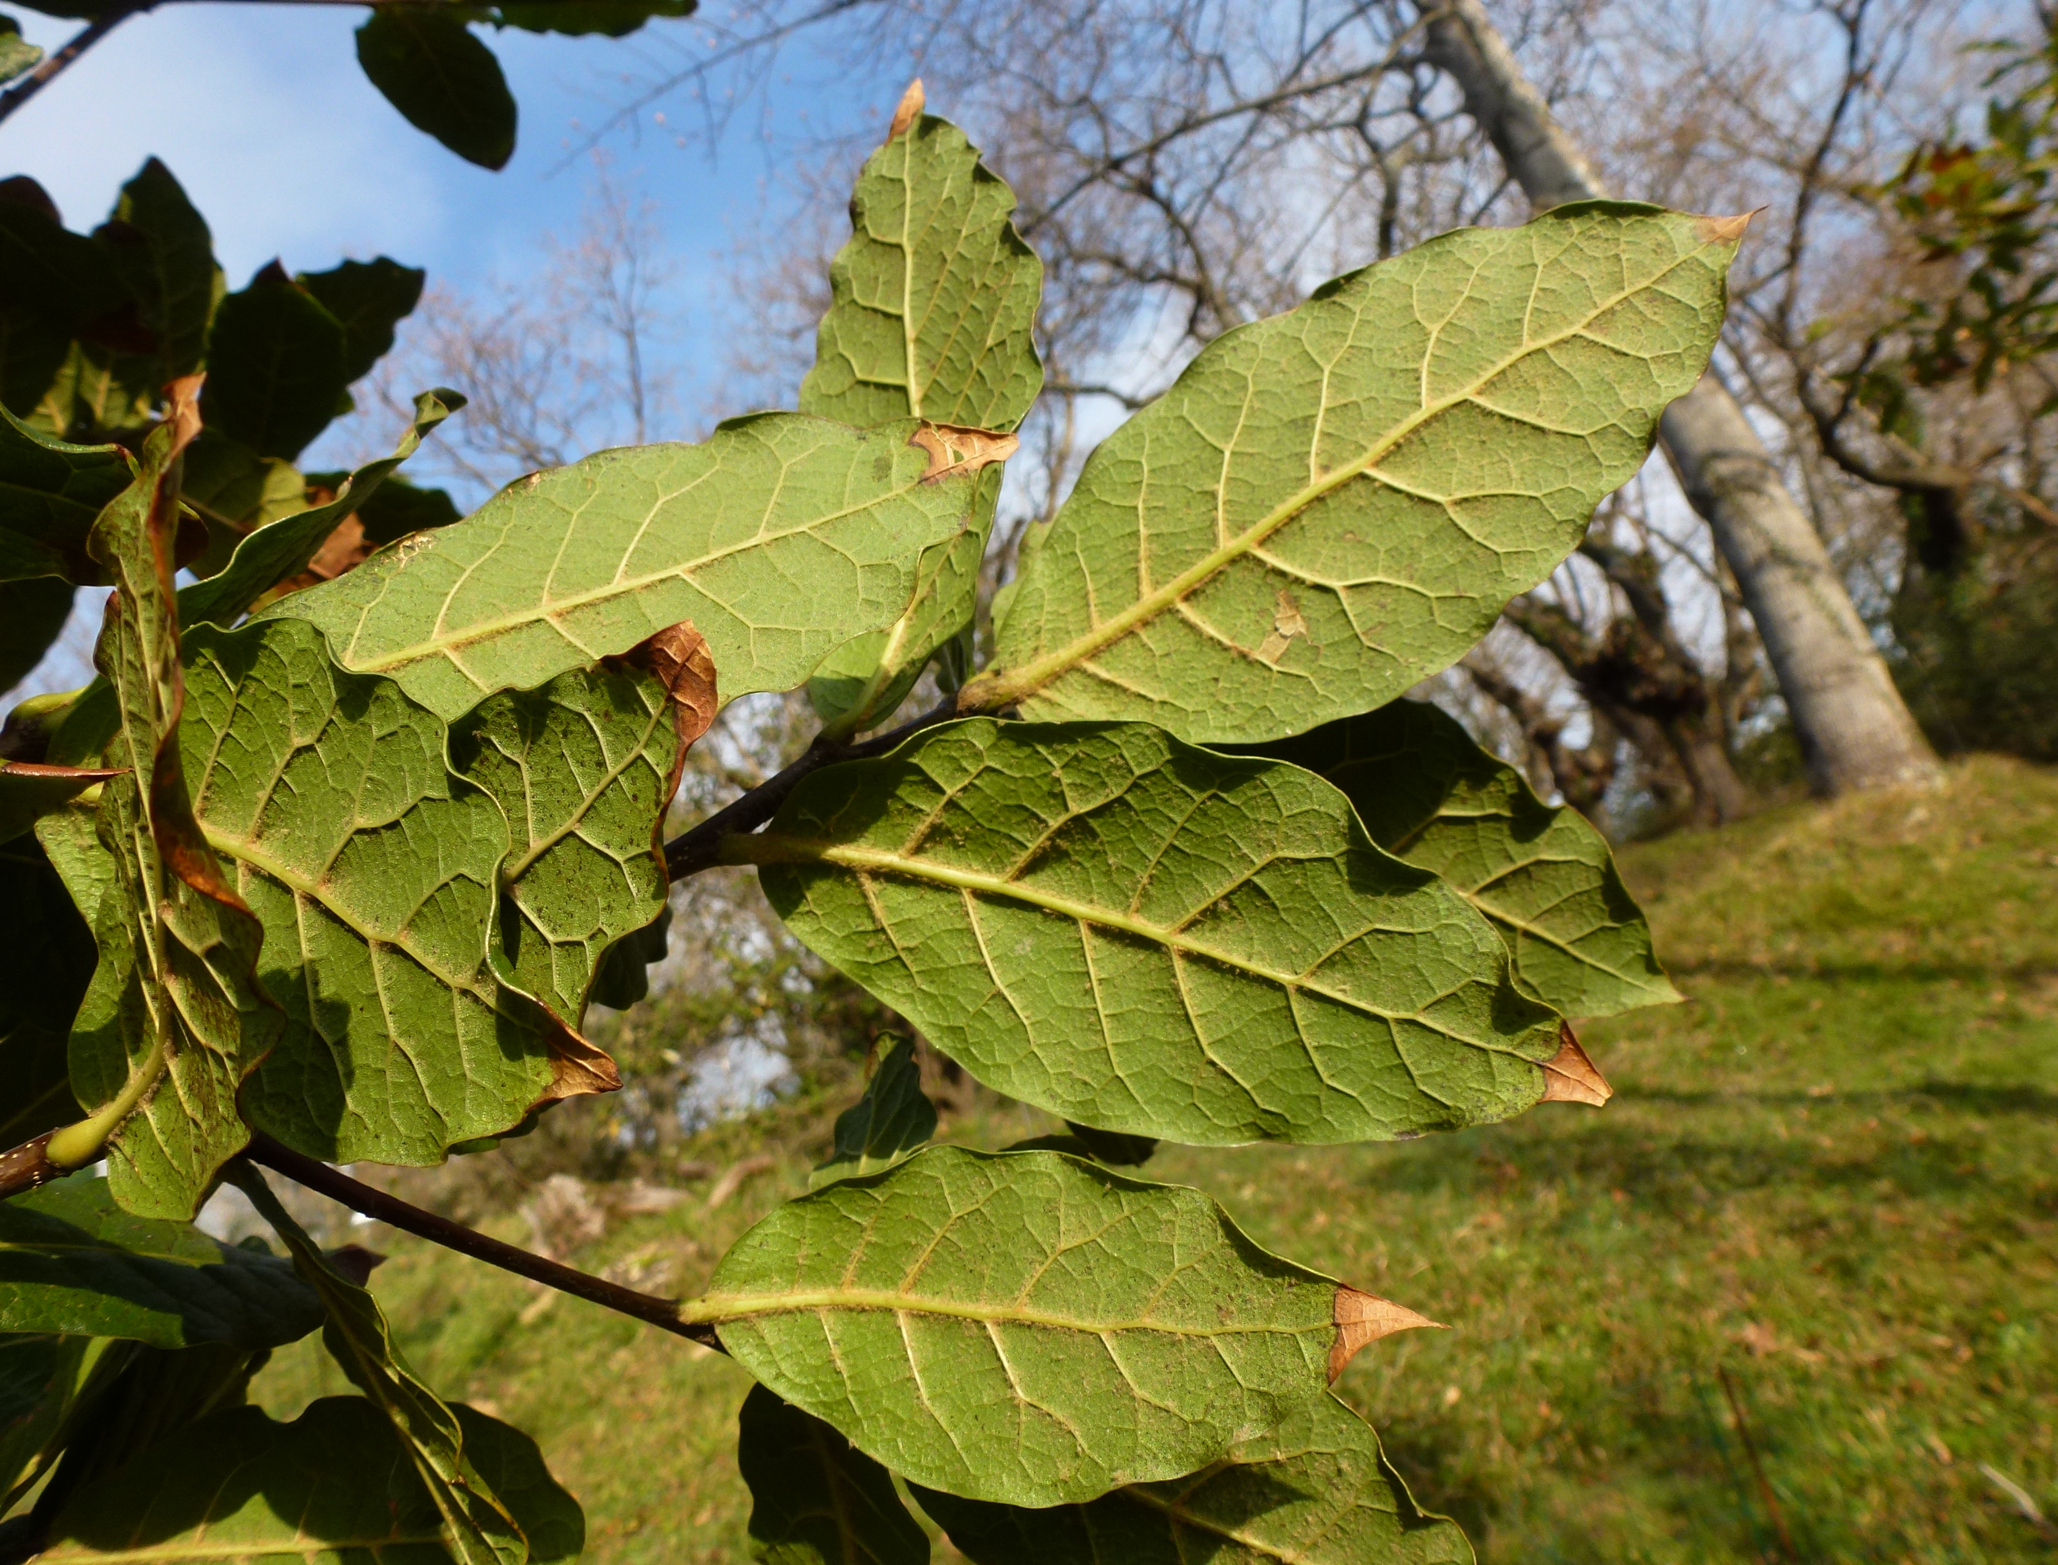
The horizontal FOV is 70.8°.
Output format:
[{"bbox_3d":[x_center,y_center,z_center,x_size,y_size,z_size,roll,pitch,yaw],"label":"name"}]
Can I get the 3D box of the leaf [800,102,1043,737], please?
[{"bbox_3d":[-0.027,-0.092,0.355,0.072,0.185,0.035,-5,-22,28],"label":"leaf"}]

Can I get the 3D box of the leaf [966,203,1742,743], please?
[{"bbox_3d":[0.069,-0.065,0.308,0.197,0.084,0.030,-33,3,-4],"label":"leaf"}]

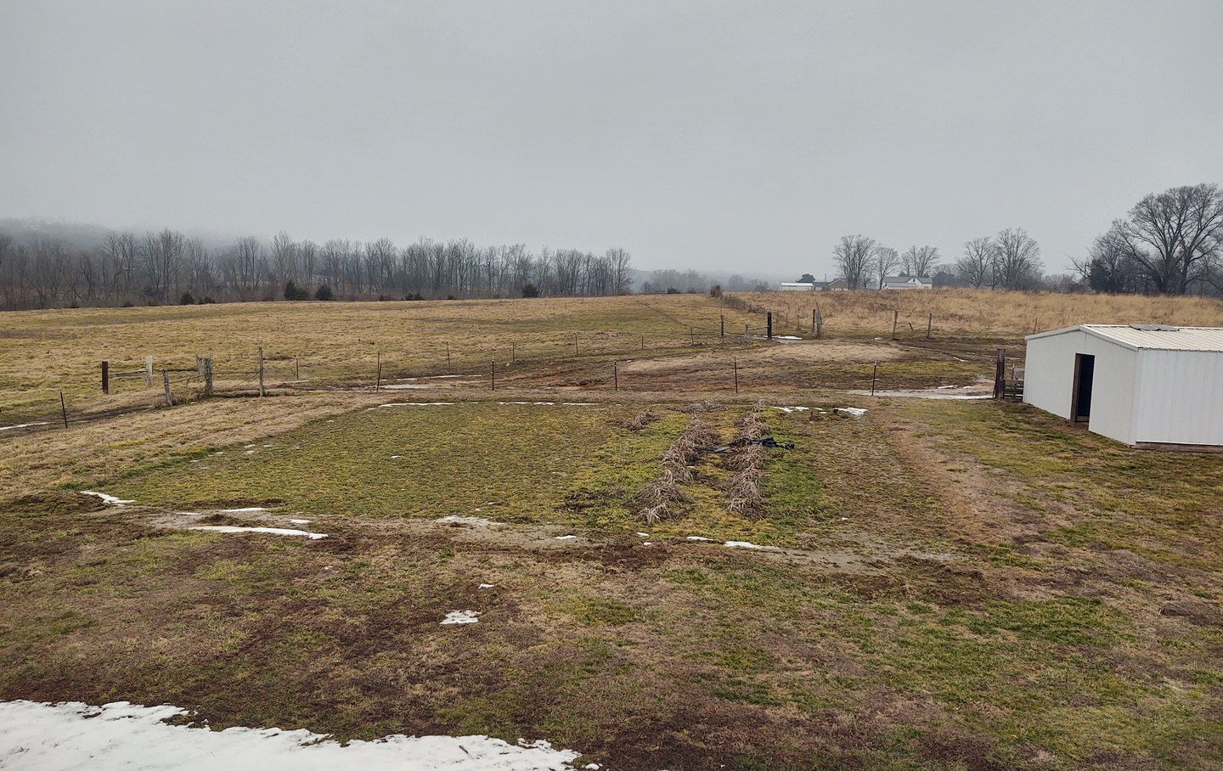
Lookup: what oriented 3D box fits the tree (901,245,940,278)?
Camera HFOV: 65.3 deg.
[{"bbox_3d":[111.960,-42.500,345.000,14.170,16.930,13.460,0,6,0],"label":"tree"}]

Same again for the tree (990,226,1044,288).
[{"bbox_3d":[123.160,-38.340,290.000,15.980,19.460,14.380,0,6,0],"label":"tree"}]

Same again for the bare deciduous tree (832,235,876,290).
[{"bbox_3d":[77.750,-39.260,305.000,14.050,17.720,12.650,0,6,0],"label":"bare deciduous tree"}]

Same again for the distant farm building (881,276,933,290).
[{"bbox_3d":[99.040,-34.050,320.000,16.500,5.290,10.000,0,6,5],"label":"distant farm building"}]

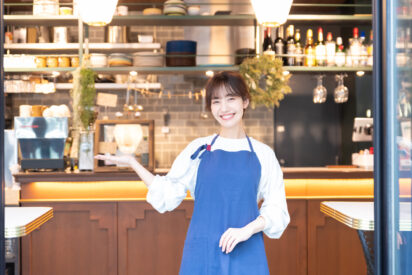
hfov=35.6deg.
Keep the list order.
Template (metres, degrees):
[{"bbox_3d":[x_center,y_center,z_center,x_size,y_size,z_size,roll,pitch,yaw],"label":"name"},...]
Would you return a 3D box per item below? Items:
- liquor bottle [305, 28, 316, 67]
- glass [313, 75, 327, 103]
[{"bbox_3d":[0.798,-0.684,4.898,0.077,0.290,0.077,0,1,-2],"label":"liquor bottle"},{"bbox_3d":[0.861,-0.369,4.850,0.096,0.216,0.096,0,1,-2],"label":"glass"}]

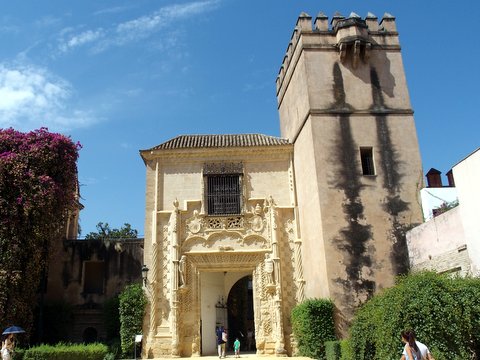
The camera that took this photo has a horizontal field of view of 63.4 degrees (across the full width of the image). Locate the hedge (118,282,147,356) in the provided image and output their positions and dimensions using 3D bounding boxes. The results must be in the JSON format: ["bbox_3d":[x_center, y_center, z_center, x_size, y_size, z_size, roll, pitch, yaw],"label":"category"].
[{"bbox_3d":[-5.985,8.047,22.276,1.446,4.092,1.400,-2,-19,-1],"label":"hedge"}]

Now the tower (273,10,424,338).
[{"bbox_3d":[6.747,0.008,23.924,6.294,19.220,7.100,-1,-19,-6],"label":"tower"}]

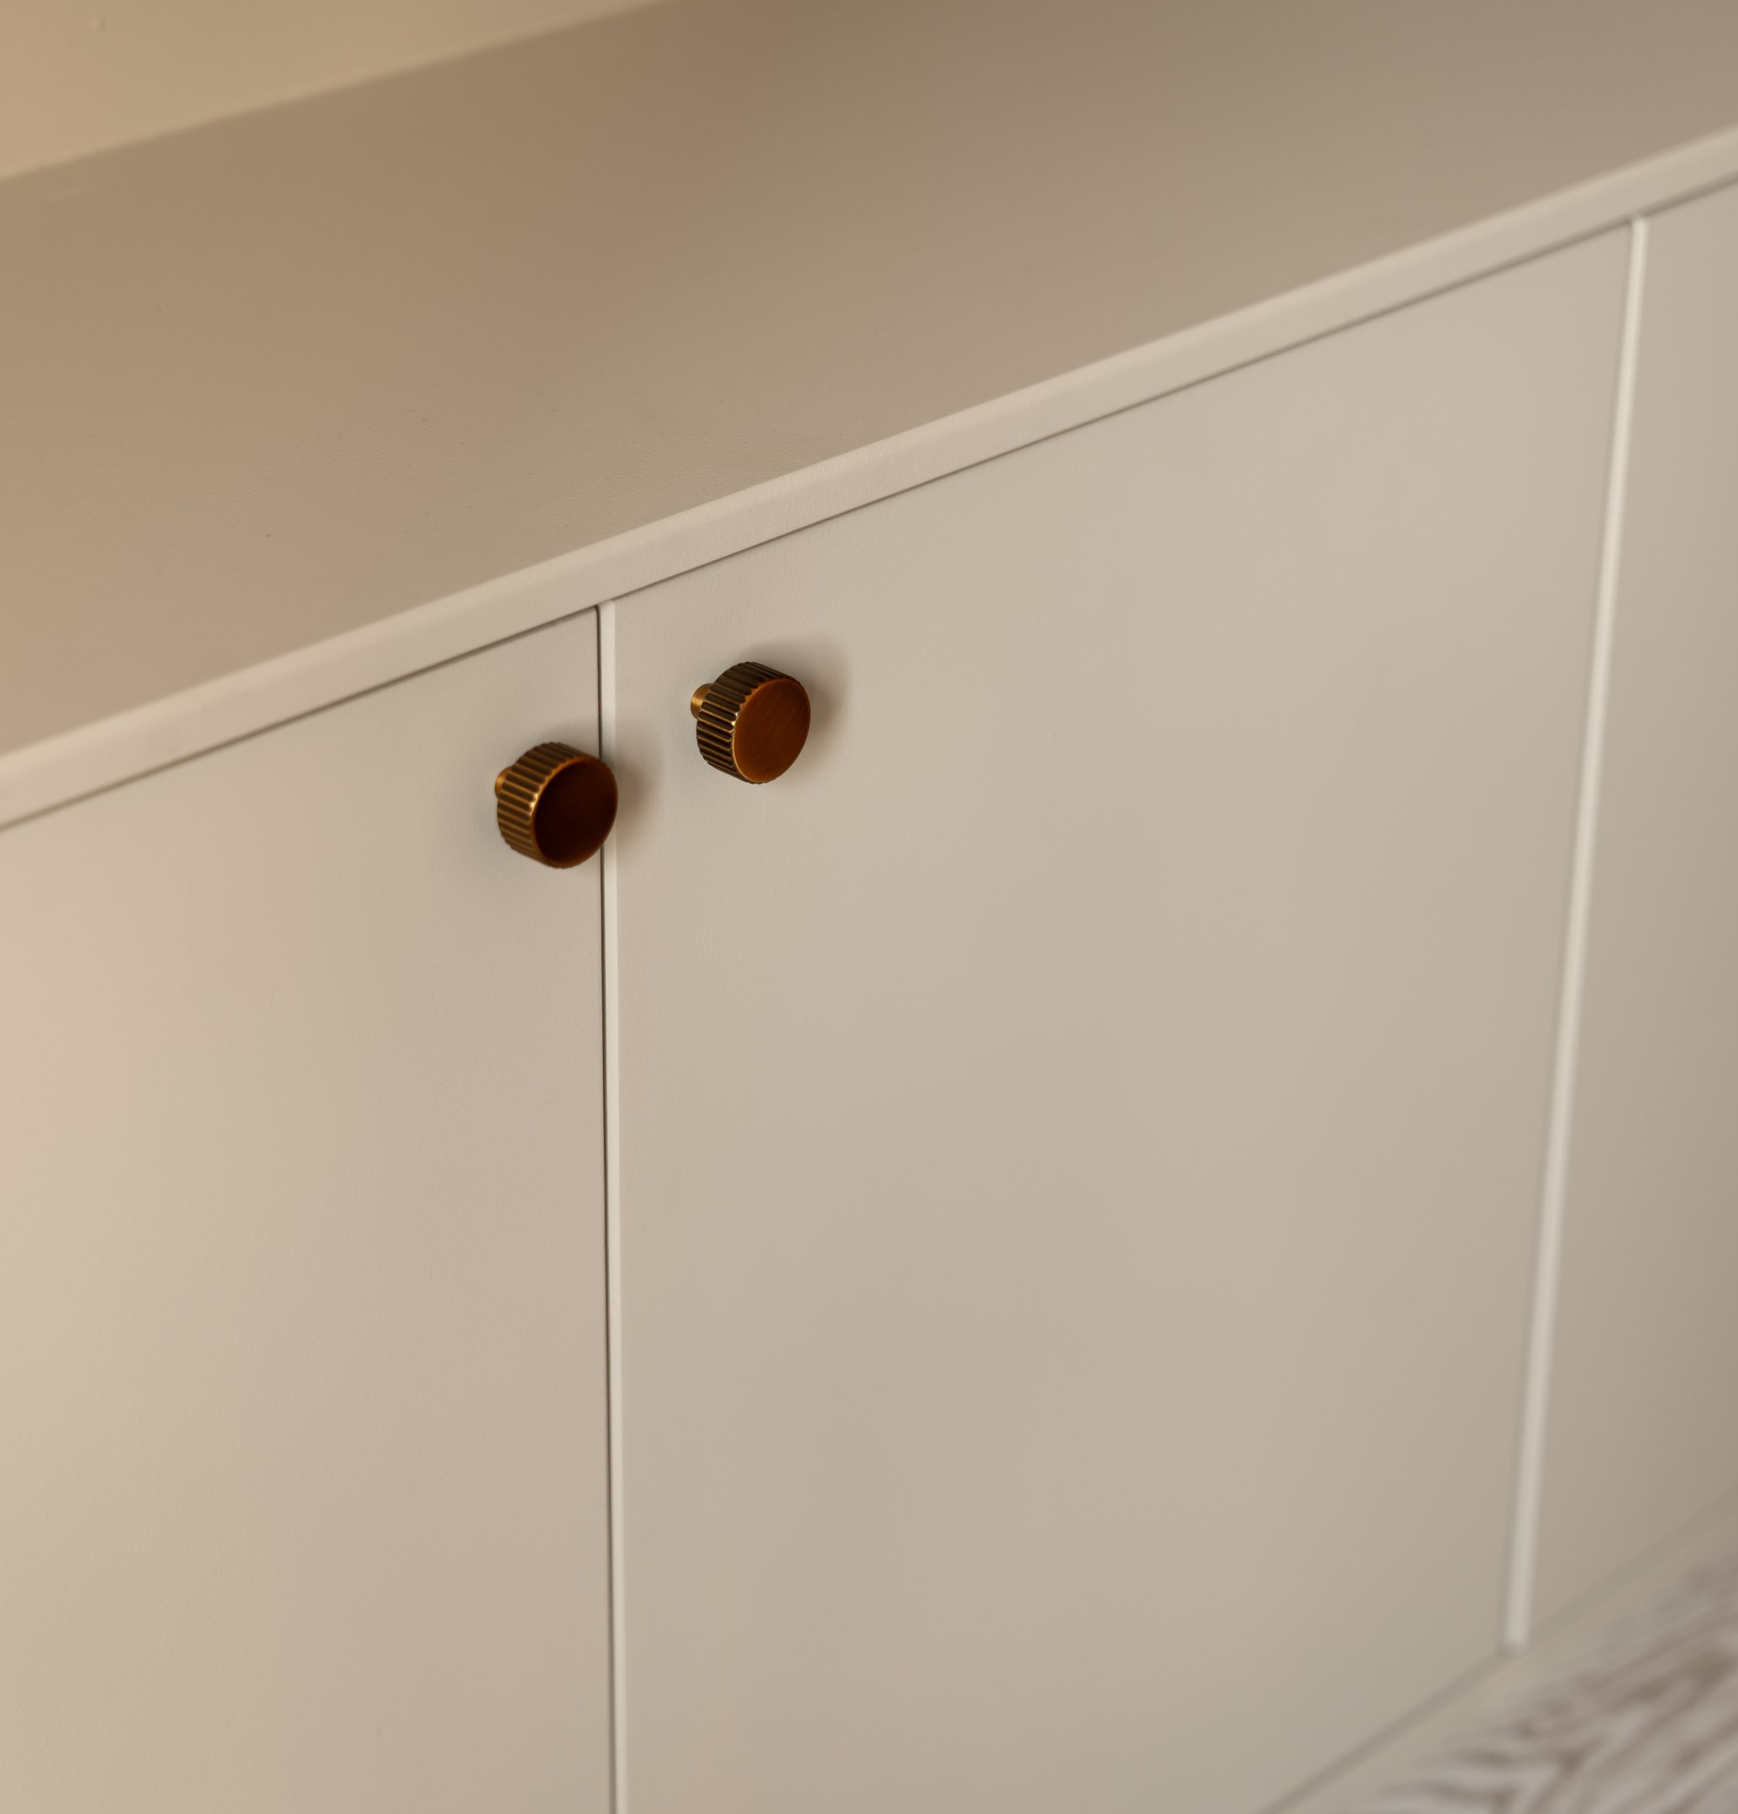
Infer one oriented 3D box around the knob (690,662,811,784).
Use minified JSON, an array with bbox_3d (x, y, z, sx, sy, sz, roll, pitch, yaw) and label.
[{"bbox_3d":[-0.037,-0.054,1.308,0.028,0.031,0.031,23,34,38],"label":"knob"}]

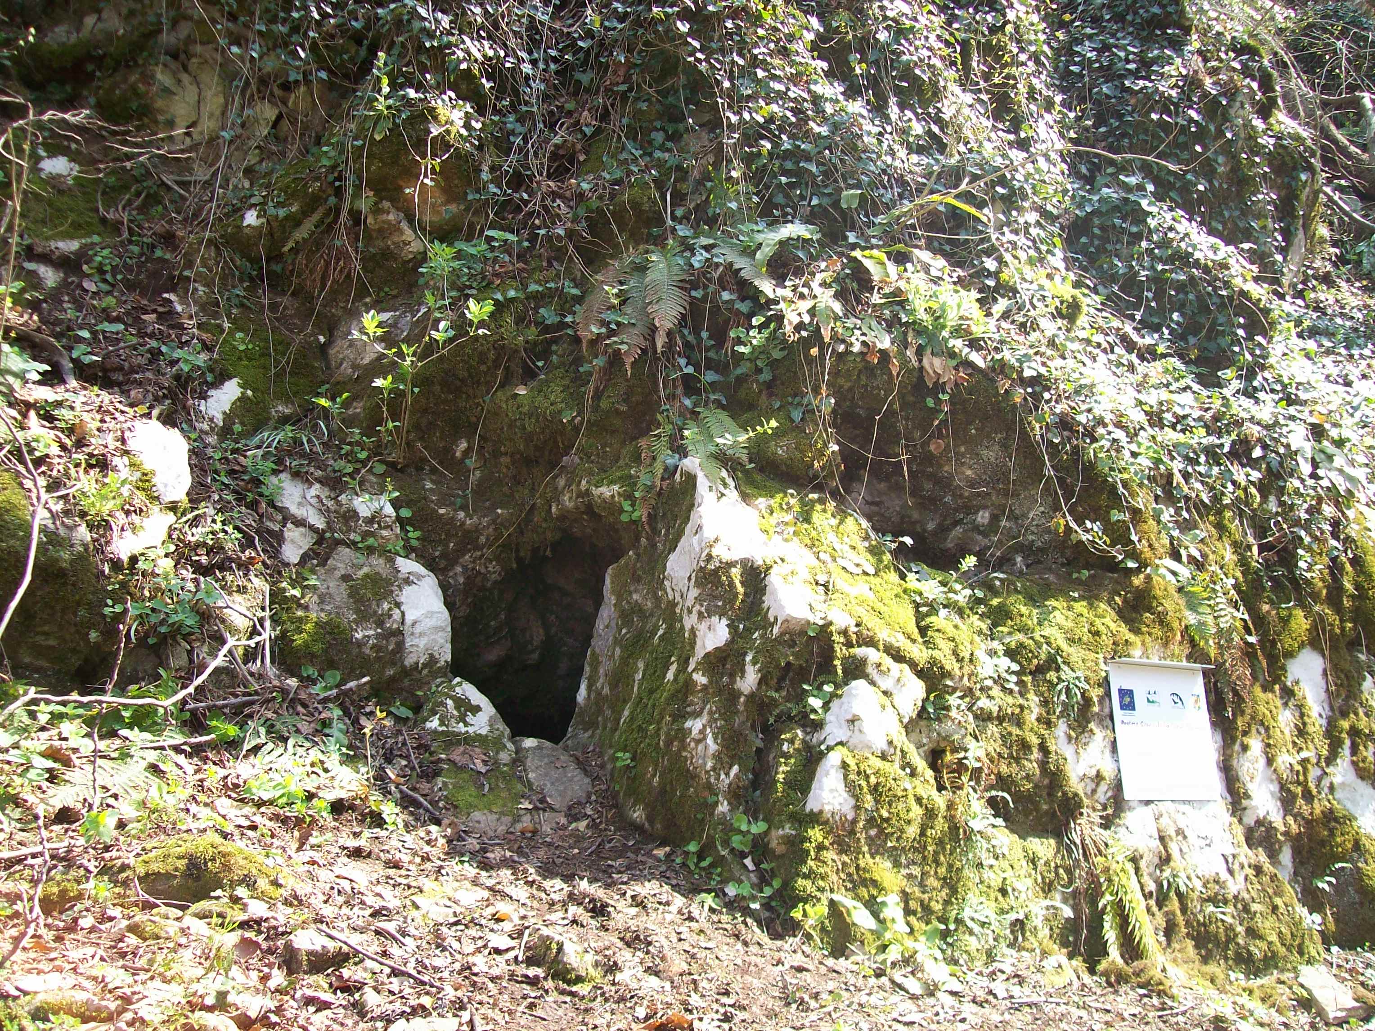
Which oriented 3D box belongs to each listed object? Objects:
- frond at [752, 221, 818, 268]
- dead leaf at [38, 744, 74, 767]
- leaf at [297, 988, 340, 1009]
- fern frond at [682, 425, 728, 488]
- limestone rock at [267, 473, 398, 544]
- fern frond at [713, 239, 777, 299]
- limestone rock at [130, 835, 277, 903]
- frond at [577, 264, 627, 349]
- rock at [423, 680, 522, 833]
[{"bbox_3d":[0.383,-1.060,5.600,0.257,0.181,0.160,0,-2,0],"label":"frond"},{"bbox_3d":[-2.030,0.772,4.600,0.120,0.050,0.085,0,2,0],"label":"dead leaf"},{"bbox_3d":[-0.968,1.266,3.750,0.110,0.040,0.080,0,2,0],"label":"leaf"},{"bbox_3d":[0.058,-0.208,5.000,0.160,0.220,0.120,0,2,0],"label":"fern frond"},{"bbox_3d":[-1.384,-0.029,5.600,0.509,0.268,0.340,0,-2,0],"label":"limestone rock"},{"bbox_3d":[0.209,-0.883,5.100,0.250,0.200,0.160,-1,2,-20],"label":"fern frond"},{"bbox_3d":[-1.452,1.064,4.300,0.426,0.175,0.300,0,-2,0],"label":"limestone rock"},{"bbox_3d":[-0.332,-0.829,5.600,0.200,0.332,0.160,0,-2,0],"label":"frond"},{"bbox_3d":[-0.749,0.832,5.000,0.350,0.460,0.360,0,2,-10],"label":"rock"}]

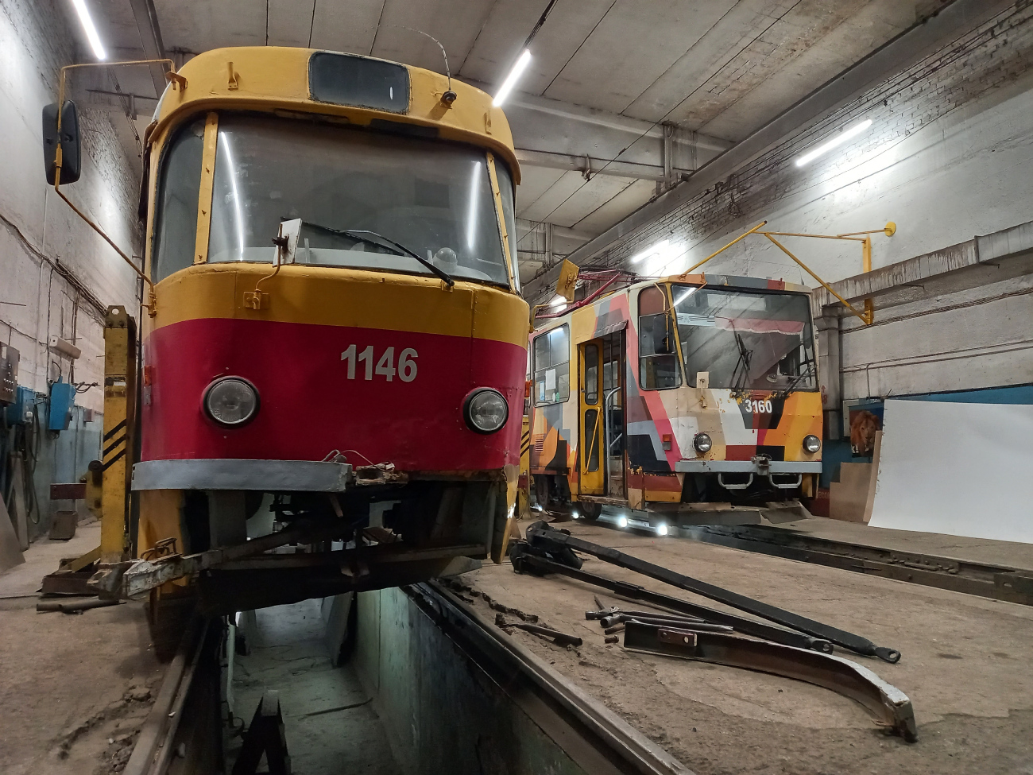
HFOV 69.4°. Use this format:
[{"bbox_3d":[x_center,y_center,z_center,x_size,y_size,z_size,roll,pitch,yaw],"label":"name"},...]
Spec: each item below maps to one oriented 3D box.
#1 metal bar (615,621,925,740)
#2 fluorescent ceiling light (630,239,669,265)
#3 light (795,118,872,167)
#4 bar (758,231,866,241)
[{"bbox_3d":[1.038,1.191,3.205,0.330,0.140,1.460,3,-6,-30],"label":"metal bar"},{"bbox_3d":[2.936,-2.983,16.525,0.120,0.100,1.500,2,-5,-18],"label":"fluorescent ceiling light"},{"bbox_3d":[4.686,-3.622,10.995,0.120,0.100,1.500,2,-5,-18],"label":"light"},{"bbox_3d":[4.158,-2.126,10.473,1.840,0.035,0.035,0,-5,-17],"label":"bar"}]

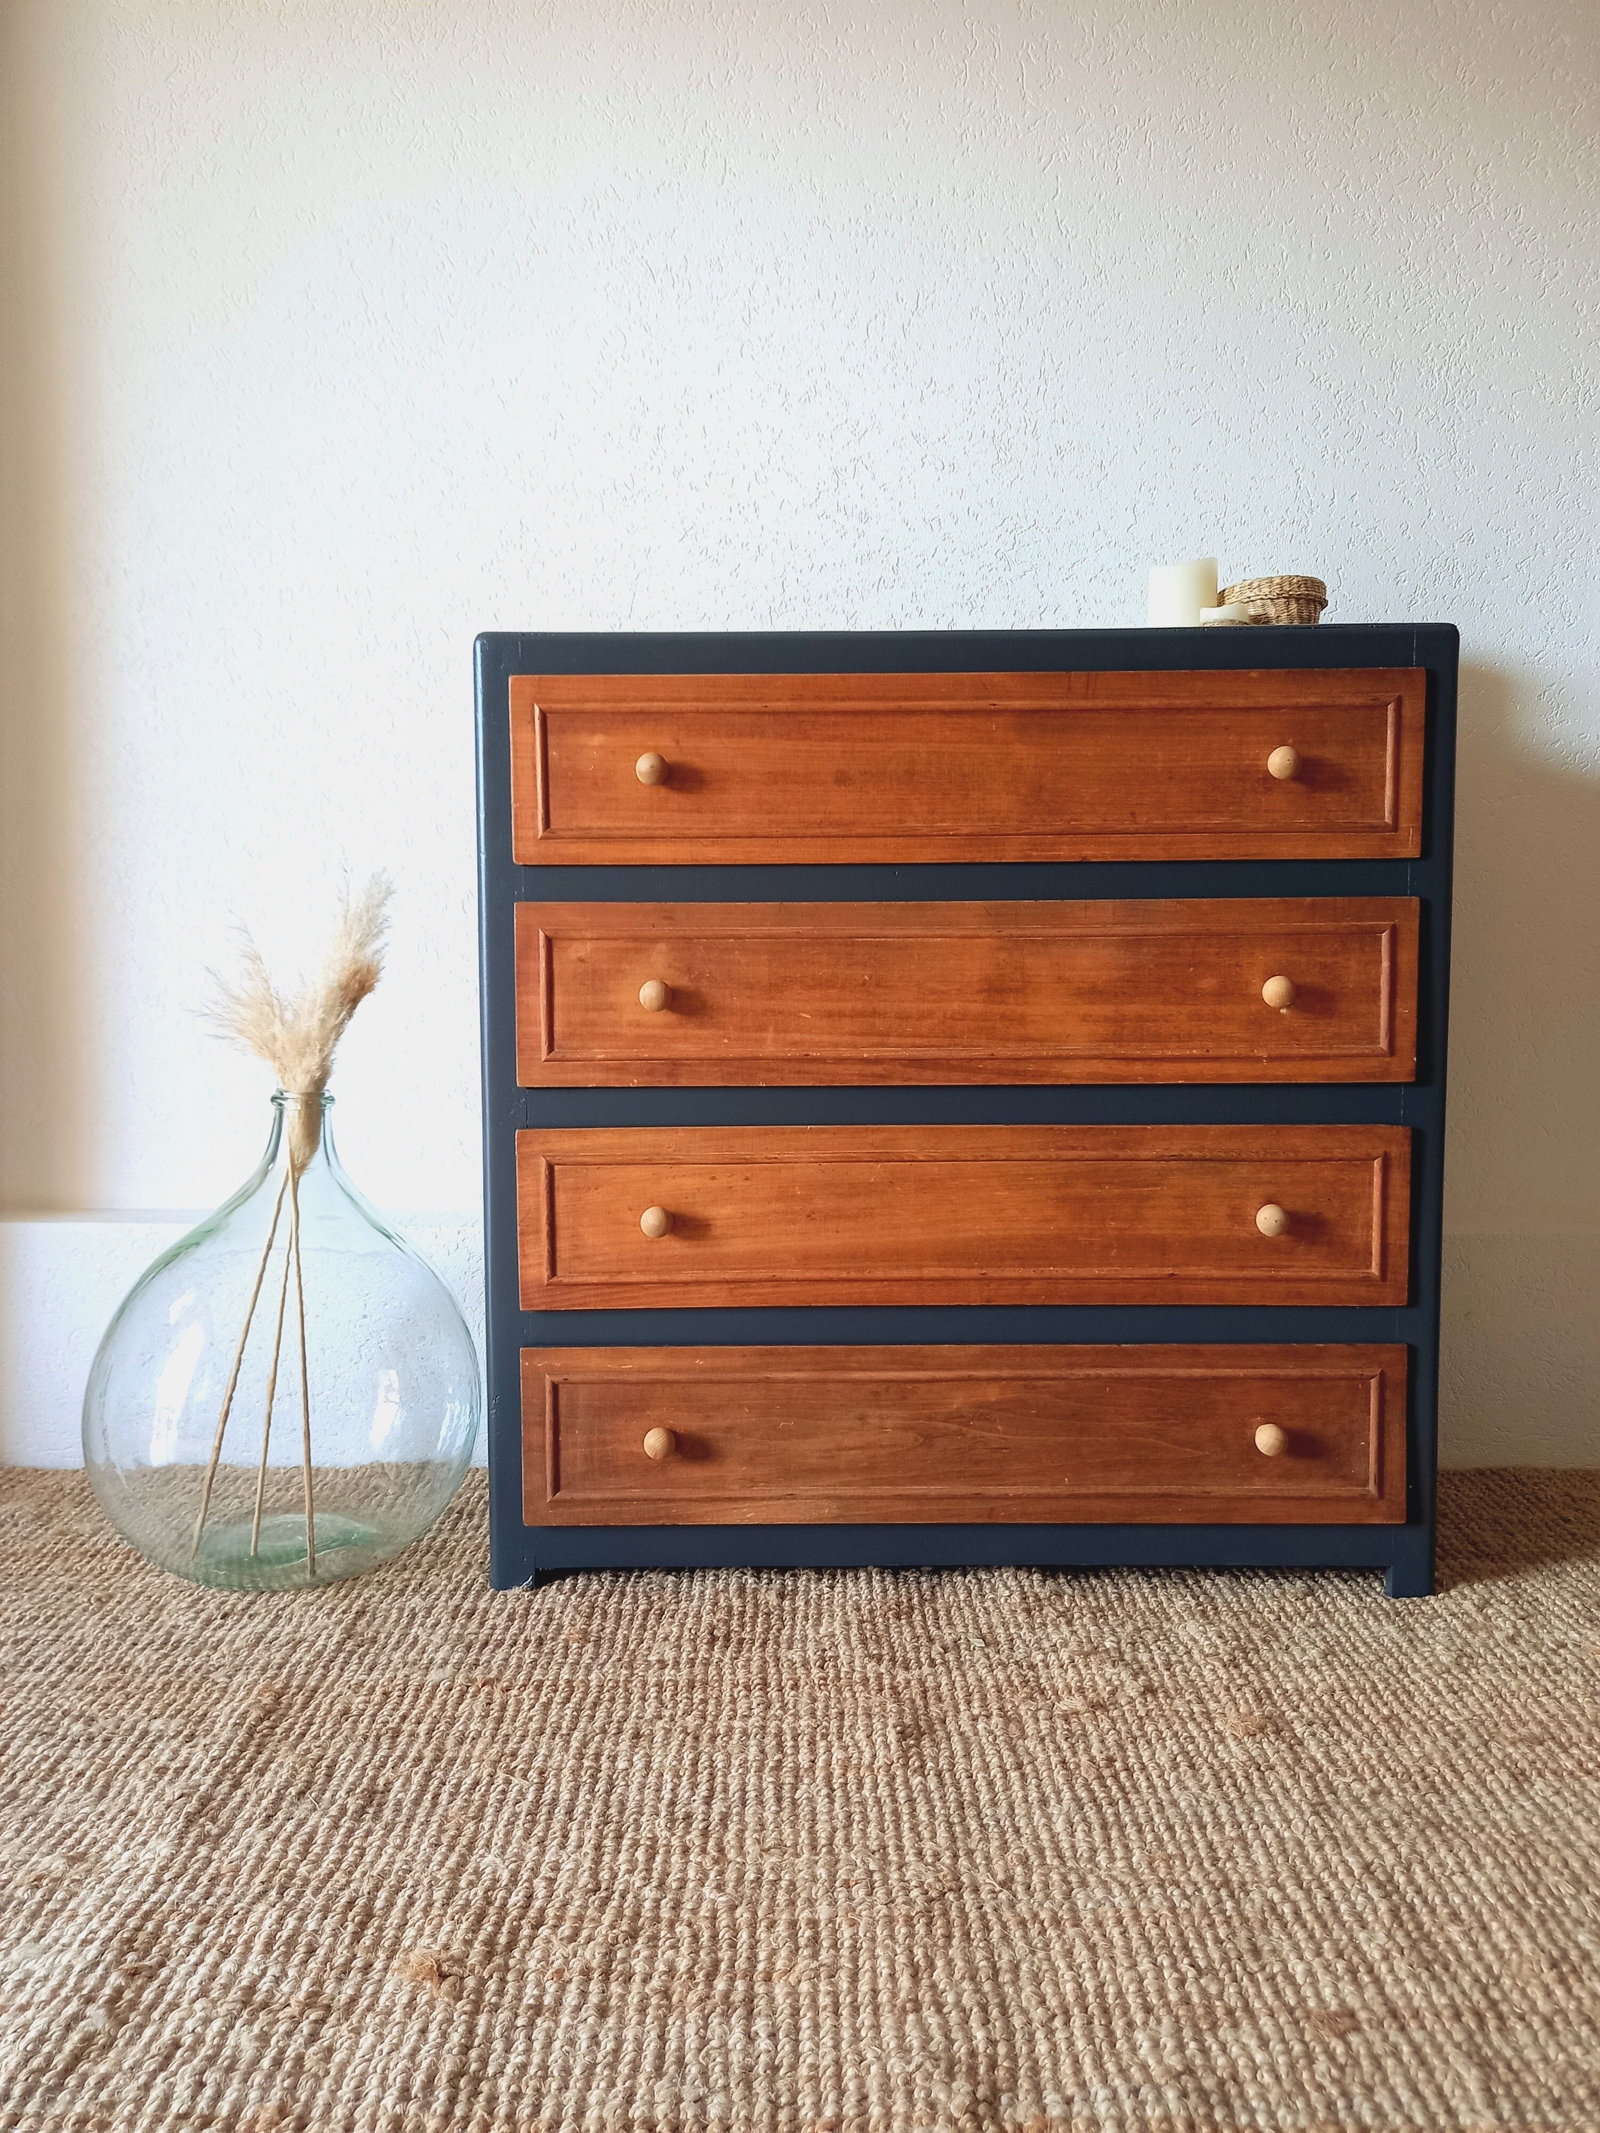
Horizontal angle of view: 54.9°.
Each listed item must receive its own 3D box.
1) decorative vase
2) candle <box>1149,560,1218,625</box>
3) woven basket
[{"bbox_3d":[-0.522,0.262,1.565,0.381,0.477,0.381,0,4,1],"label":"decorative vase"},{"bbox_3d":[0.390,-0.460,1.567,0.069,0.093,0.069,0,4,1],"label":"candle"},{"bbox_3d":[0.482,-0.452,1.582,0.114,0.073,0.114,0,4,1],"label":"woven basket"}]

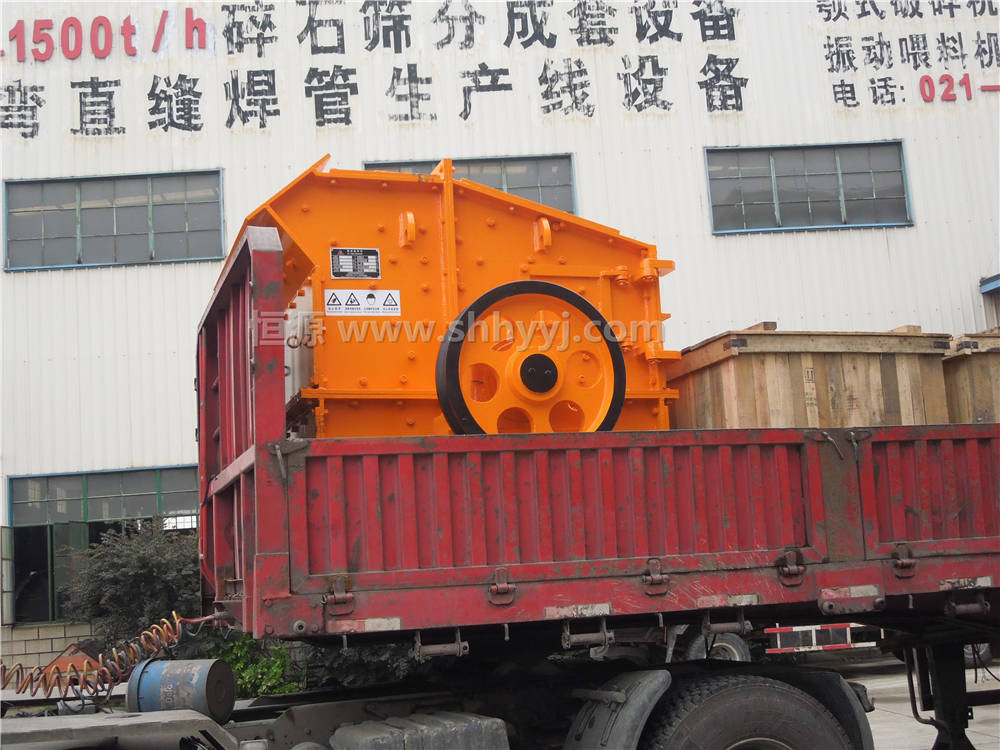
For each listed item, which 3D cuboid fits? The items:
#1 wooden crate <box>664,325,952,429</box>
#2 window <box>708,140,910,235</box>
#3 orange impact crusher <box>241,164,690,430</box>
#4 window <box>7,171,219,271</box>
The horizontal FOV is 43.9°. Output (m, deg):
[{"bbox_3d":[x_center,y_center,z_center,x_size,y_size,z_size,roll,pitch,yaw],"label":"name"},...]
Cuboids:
[{"bbox_3d":[1.612,0.466,7.079,1.363,1.240,1.400,0,-10,-20],"label":"wooden crate"},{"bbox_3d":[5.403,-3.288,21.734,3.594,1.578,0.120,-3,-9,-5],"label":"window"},{"bbox_3d":[-0.315,0.038,6.451,2.120,1.960,2.020,0,-8,-19],"label":"orange impact crusher"},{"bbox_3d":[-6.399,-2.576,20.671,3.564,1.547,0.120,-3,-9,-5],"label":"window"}]

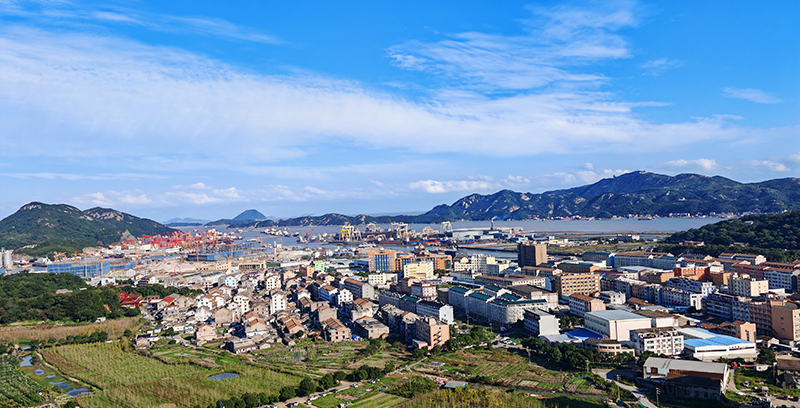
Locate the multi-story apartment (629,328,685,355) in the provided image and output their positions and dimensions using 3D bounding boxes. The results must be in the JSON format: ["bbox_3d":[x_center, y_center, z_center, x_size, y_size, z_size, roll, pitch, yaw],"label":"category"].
[{"bbox_3d":[152.806,82.560,373.036,23.200,10.900,22.500,-3,-1,-3],"label":"multi-story apartment"}]

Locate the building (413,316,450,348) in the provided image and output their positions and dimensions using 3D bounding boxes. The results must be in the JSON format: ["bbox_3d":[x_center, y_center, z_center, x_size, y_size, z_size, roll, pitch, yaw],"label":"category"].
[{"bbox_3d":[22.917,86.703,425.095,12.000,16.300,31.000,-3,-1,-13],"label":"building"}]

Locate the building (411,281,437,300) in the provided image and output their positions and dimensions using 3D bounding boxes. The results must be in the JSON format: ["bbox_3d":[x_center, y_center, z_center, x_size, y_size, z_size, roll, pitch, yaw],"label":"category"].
[{"bbox_3d":[28.508,102.102,726.808,18.594,16.227,23.088,-2,-1,-30],"label":"building"}]

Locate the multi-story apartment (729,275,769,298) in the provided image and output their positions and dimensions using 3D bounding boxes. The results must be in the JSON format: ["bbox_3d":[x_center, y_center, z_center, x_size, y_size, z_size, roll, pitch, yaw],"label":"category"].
[{"bbox_3d":[359.319,85.993,642.220,20.603,19.181,30.087,-2,-1,-11],"label":"multi-story apartment"}]

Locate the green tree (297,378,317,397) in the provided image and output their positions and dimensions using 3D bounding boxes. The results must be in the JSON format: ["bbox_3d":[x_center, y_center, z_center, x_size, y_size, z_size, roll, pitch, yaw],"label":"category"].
[{"bbox_3d":[-52.981,105.545,359.499,9.500,9.800,9.500,-2,0,0],"label":"green tree"}]

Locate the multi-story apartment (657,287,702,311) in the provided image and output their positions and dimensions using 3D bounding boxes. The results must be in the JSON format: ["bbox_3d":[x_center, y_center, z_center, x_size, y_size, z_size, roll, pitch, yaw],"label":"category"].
[{"bbox_3d":[237.320,80.170,529.710,10.670,13.210,44.890,-2,-1,-10],"label":"multi-story apartment"}]

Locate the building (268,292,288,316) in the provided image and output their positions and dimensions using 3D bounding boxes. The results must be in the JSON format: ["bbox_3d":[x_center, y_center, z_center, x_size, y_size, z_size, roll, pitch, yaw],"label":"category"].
[{"bbox_3d":[-109.720,89.560,562.630,11.600,18.620,13.390,-2,-1,-18],"label":"building"}]

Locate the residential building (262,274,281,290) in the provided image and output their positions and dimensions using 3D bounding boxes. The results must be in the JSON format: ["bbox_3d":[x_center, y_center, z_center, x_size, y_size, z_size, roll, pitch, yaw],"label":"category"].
[{"bbox_3d":[-141.780,89.190,703.300,15.600,17.820,14.000,-2,-1,-12],"label":"residential building"}]

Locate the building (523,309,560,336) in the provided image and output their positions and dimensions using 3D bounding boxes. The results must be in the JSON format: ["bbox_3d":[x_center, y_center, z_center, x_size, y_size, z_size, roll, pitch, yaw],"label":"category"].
[{"bbox_3d":[115.435,96.530,510.363,14.586,16.301,32.229,-2,-1,-9],"label":"building"}]

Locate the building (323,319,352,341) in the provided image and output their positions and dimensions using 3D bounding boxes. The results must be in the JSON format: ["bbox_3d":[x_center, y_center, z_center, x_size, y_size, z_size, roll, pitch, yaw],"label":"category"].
[{"bbox_3d":[-44.640,88.890,441.130,13.180,9.260,34.000,-2,-1,-17],"label":"building"}]

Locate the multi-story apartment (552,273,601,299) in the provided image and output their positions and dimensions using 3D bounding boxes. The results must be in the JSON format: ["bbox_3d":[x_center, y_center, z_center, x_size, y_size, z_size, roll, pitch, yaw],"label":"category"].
[{"bbox_3d":[168.950,76.460,592.570,37.560,18.340,14.990,-2,-1,-7],"label":"multi-story apartment"}]

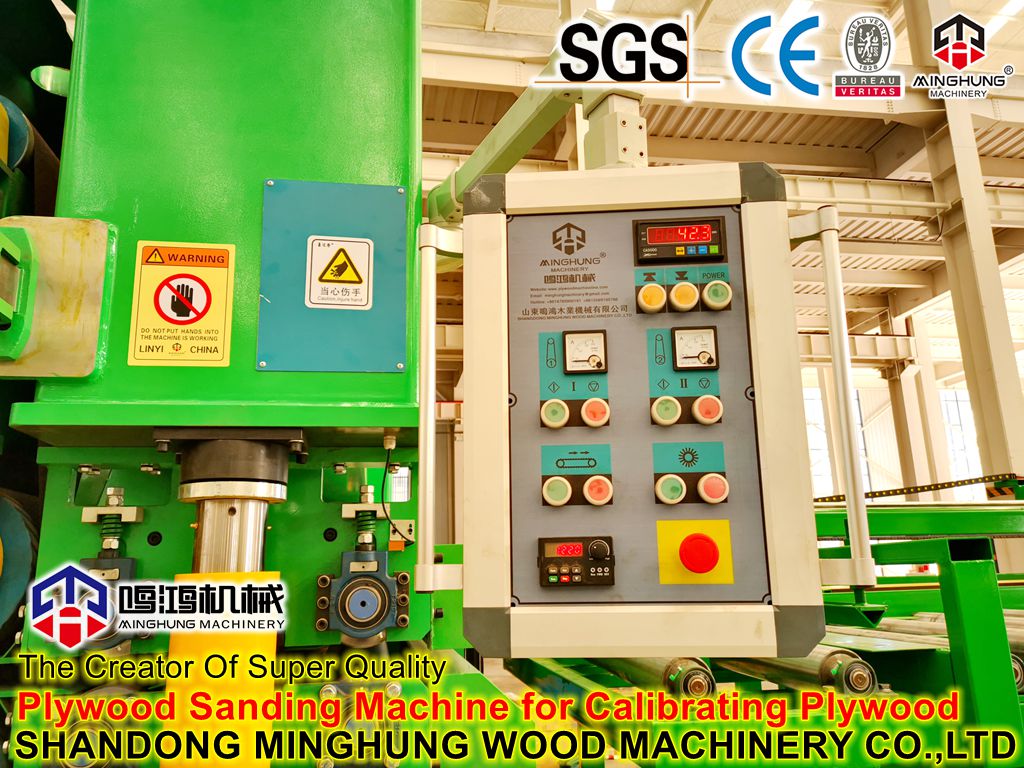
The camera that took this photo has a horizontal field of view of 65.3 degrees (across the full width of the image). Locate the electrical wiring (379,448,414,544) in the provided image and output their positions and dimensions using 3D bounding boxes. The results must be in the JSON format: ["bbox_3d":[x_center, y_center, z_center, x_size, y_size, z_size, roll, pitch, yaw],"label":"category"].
[{"bbox_3d":[-0.168,0.170,1.192,0.054,0.133,0.096,1,-12,-10],"label":"electrical wiring"}]

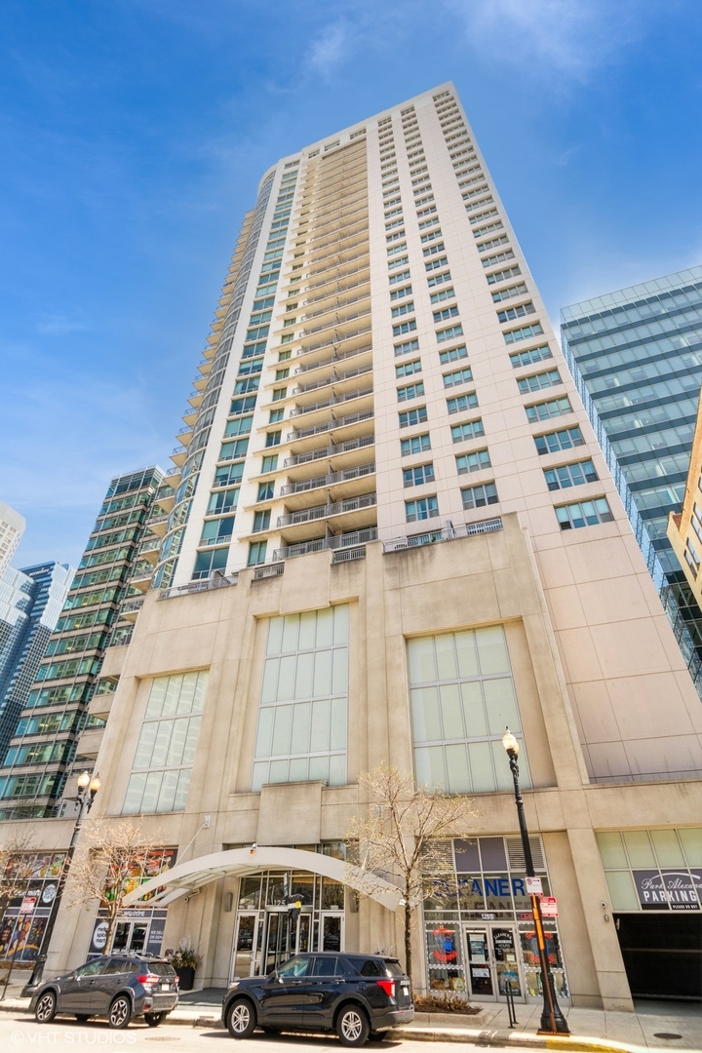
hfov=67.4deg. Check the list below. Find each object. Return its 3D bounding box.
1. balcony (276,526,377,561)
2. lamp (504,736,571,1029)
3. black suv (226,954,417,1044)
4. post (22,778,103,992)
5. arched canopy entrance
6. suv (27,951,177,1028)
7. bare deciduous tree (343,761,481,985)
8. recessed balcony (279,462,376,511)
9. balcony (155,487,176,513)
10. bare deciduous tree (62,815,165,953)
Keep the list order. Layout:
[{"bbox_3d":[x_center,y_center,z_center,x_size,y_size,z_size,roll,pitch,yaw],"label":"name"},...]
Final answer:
[{"bbox_3d":[-1.489,1.756,36.377,7.600,1.450,1.800,-13,-39,17],"label":"balcony"},{"bbox_3d":[5.236,9.903,15.662,0.850,7.500,1.100,-13,-39,17],"label":"lamp"},{"bbox_3d":[-0.929,12.373,13.998,5.050,1.775,2.000,-13,-39,17],"label":"black suv"},{"bbox_3d":[-11.237,13.646,20.775,0.800,7.500,1.100,-13,-39,17],"label":"post"},{"bbox_3d":[-3.540,14.778,22.020,12.350,2.140,2.300,-13,-39,17],"label":"arched canopy entrance"},{"bbox_3d":[-7.403,13.937,15.945,4.465,1.610,1.800,-13,-39,17],"label":"suv"},{"bbox_3d":[1.964,11.340,17.360,4.500,6.850,4.400,-13,-39,17],"label":"bare deciduous tree"},{"bbox_3d":[-1.358,-2.906,39.369,7.488,1.300,1.900,-13,-39,17],"label":"recessed balcony"},{"bbox_3d":[-16.610,-2.331,50.017,2.500,1.300,2.600,-13,-39,17],"label":"balcony"},{"bbox_3d":[-9.520,14.365,20.604,4.000,5.800,4.000,-13,-39,17],"label":"bare deciduous tree"}]

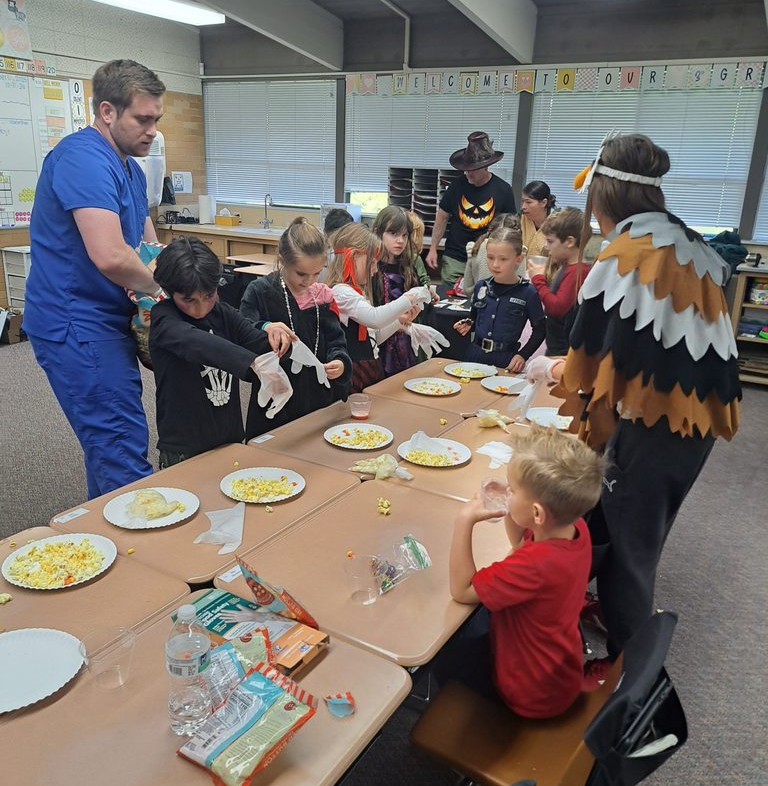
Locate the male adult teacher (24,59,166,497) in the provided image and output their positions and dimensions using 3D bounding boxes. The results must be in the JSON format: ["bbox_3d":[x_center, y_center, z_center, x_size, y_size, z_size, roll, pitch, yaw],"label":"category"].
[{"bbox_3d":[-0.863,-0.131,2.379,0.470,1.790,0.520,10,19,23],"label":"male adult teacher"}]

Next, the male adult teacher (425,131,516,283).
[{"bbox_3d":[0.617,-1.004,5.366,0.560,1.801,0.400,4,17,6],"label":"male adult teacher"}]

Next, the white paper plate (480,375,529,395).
[{"bbox_3d":[0.491,-0.025,2.775,0.221,0.020,0.221,2,18,0],"label":"white paper plate"}]

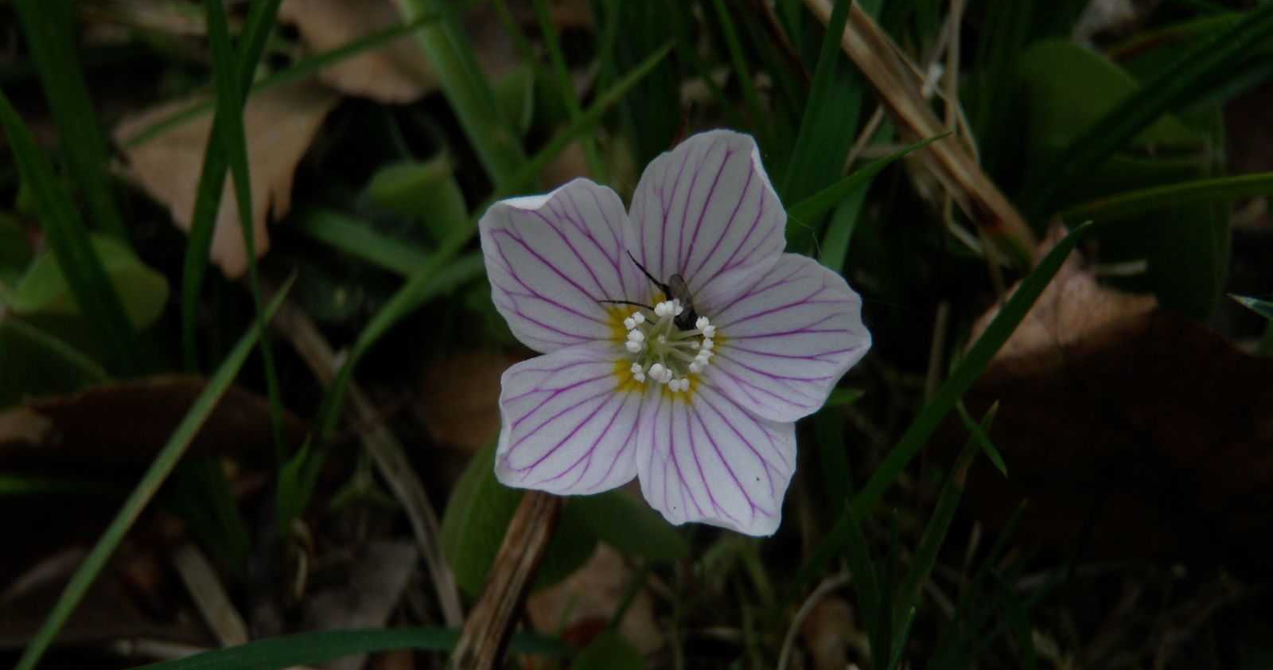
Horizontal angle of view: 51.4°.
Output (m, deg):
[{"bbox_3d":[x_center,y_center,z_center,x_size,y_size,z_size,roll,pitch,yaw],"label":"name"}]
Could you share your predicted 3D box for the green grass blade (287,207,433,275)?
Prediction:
[{"bbox_3d":[-0.031,-0.010,0.147,0.018,0.003,0.004,16,51,14],"label":"green grass blade"}]

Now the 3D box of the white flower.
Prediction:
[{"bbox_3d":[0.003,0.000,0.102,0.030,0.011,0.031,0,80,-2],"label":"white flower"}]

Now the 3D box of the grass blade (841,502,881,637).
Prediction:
[{"bbox_3d":[0.019,0.020,0.114,0.003,0.012,0.002,-12,16,4],"label":"grass blade"}]

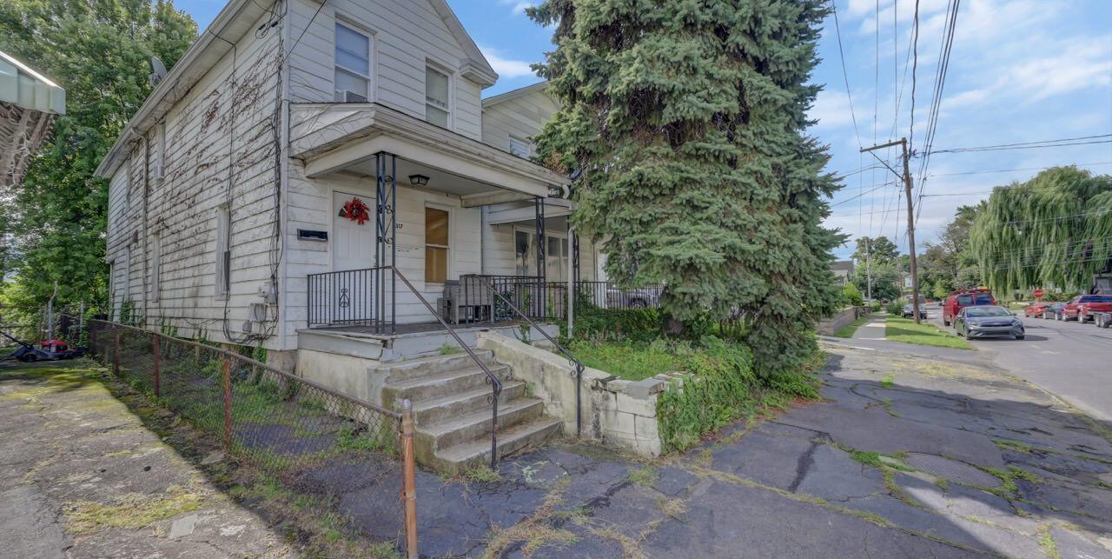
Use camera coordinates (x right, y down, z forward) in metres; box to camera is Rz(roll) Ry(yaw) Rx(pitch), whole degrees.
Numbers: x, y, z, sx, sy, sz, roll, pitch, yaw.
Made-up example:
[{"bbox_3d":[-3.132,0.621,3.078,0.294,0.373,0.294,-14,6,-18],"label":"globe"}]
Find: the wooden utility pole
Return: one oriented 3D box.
[{"bbox_3d":[23.074,-3.292,29.860,2.650,12.660,0.450,-4,-3,36],"label":"wooden utility pole"}]

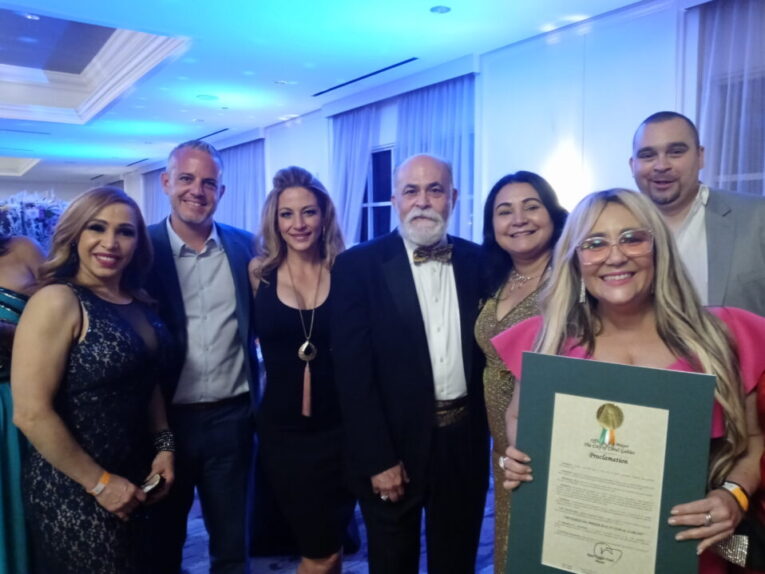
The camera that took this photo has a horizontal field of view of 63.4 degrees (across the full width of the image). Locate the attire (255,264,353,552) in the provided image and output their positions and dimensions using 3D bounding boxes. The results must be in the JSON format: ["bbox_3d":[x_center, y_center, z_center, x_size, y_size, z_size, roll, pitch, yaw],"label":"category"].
[{"bbox_3d":[-0.225,0.374,1.860,0.335,0.880,0.260,-1,5,-5],"label":"attire"}]

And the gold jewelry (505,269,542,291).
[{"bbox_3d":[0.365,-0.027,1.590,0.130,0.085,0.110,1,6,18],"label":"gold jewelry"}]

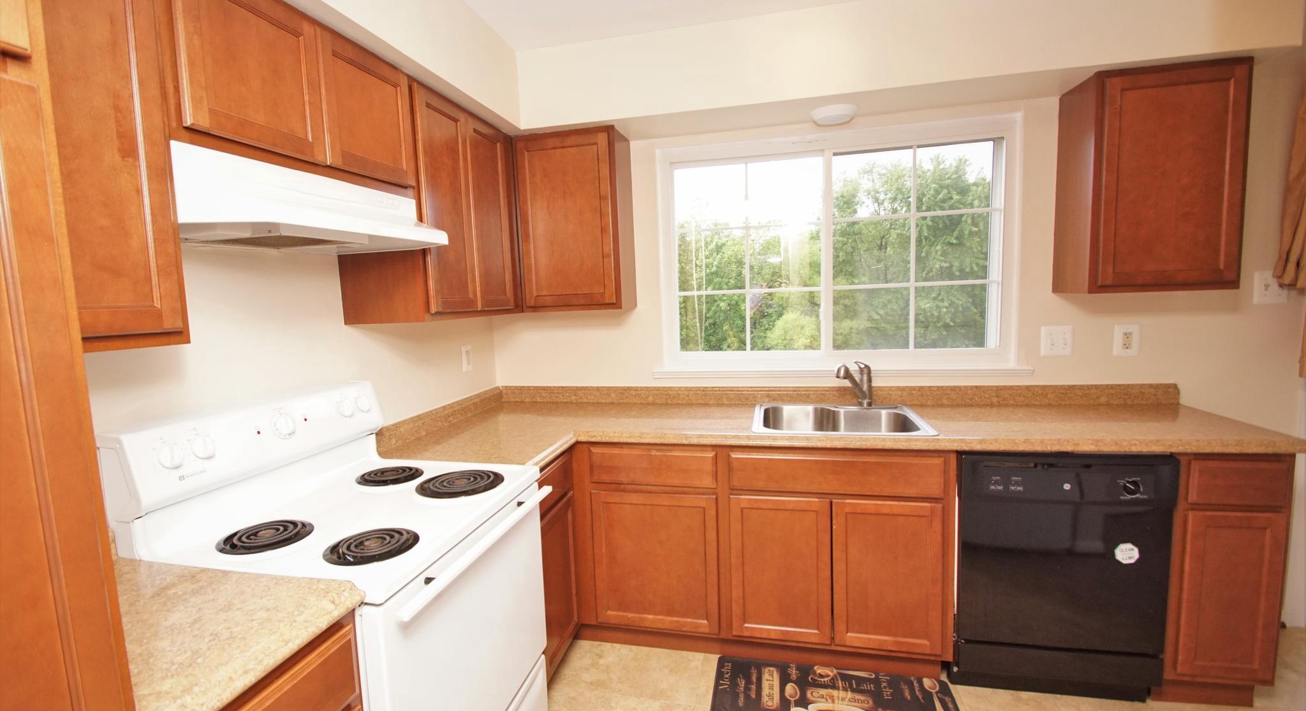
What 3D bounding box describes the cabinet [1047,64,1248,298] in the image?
[{"bbox_3d":[1.835,-0.631,2.029,0.453,0.776,0.297,-1,6,13],"label":"cabinet"}]

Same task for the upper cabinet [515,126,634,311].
[{"bbox_3d":[-0.353,-0.594,2.520,0.472,0.776,0.297,-1,6,13],"label":"upper cabinet"}]

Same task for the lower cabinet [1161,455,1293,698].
[{"bbox_3d":[1.871,0.707,2.009,0.312,0.875,0.625,-1,6,13],"label":"lower cabinet"}]

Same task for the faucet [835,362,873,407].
[{"bbox_3d":[0.849,0.125,2.287,0.240,0.215,0.062,-8,8,-43],"label":"faucet"}]

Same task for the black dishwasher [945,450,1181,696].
[{"bbox_3d":[1.403,0.722,2.076,0.605,0.870,0.620,-1,6,13],"label":"black dishwasher"}]

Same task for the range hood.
[{"bbox_3d":[-0.933,-0.379,1.424,0.430,0.148,0.743,-1,6,13],"label":"range hood"}]

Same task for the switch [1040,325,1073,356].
[{"bbox_3d":[1.692,-0.059,2.276,0.115,0.119,0.012,-1,6,13],"label":"switch"}]

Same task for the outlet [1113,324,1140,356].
[{"bbox_3d":[1.939,-0.060,2.221,0.088,0.128,0.012,-1,6,13],"label":"outlet"}]

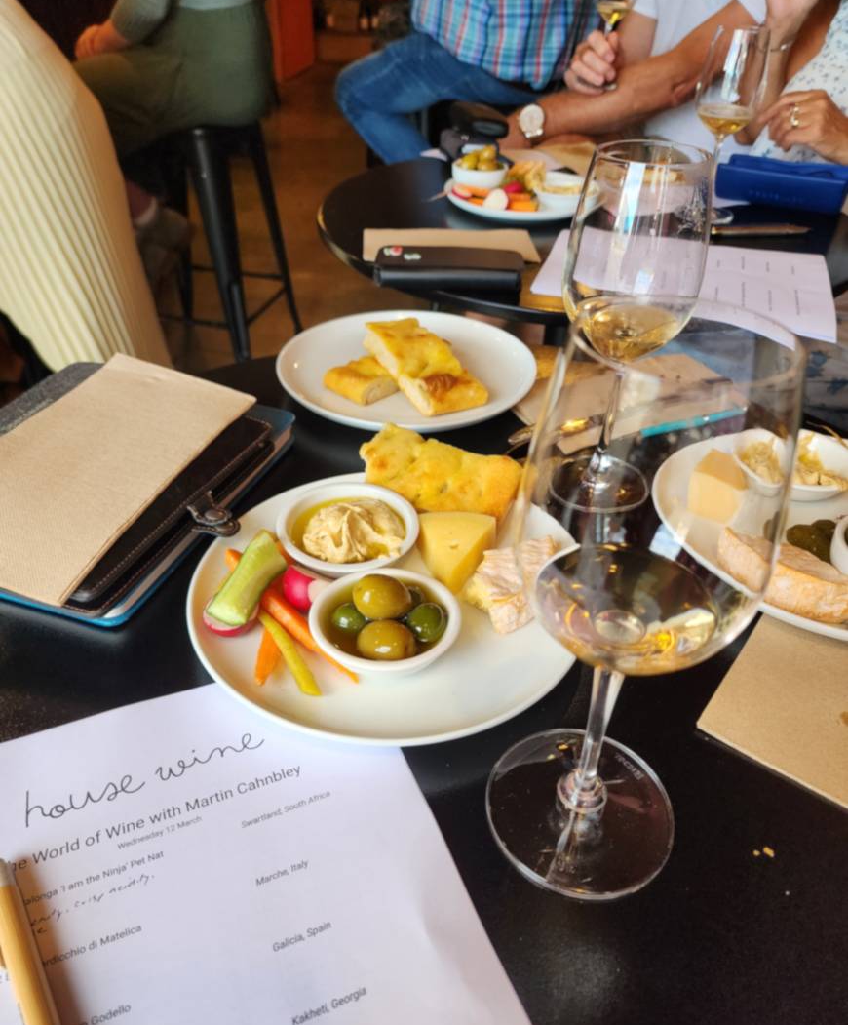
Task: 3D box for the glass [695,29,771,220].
[{"bbox_3d":[0.371,-0.476,0.931,0.077,0.208,0.077,1,36,0],"label":"glass"}]

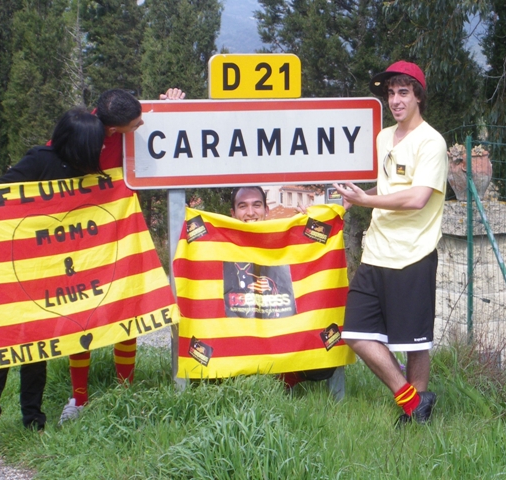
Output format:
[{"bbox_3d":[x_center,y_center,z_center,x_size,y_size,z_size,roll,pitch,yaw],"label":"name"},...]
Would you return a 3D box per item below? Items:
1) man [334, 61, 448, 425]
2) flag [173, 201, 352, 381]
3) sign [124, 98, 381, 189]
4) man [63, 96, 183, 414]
[{"bbox_3d":[0.638,0.011,5.240,0.470,1.680,0.480,4,8,35],"label":"man"},{"bbox_3d":[0.054,0.243,5.400,0.870,0.780,0.120,-2,7,-13],"label":"flag"},{"bbox_3d":[0.021,-0.456,5.385,1.260,0.405,0.050,-3,7,-15],"label":"sign"},{"bbox_3d":[-0.624,0.058,5.360,0.630,1.560,0.480,-2,7,-7],"label":"man"}]

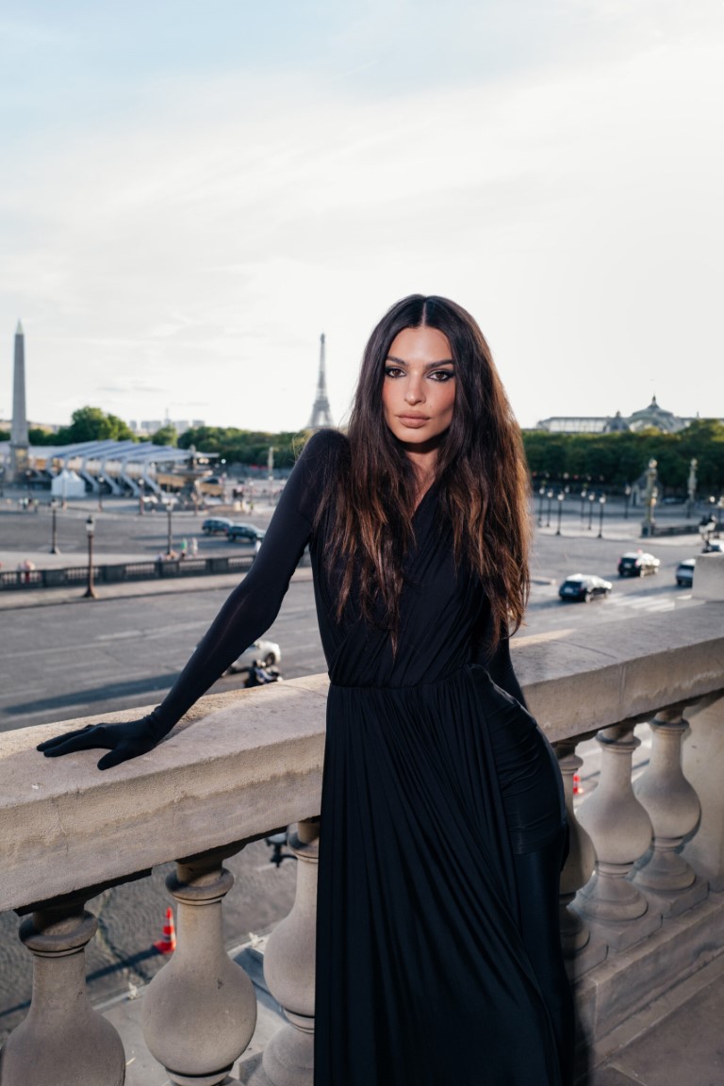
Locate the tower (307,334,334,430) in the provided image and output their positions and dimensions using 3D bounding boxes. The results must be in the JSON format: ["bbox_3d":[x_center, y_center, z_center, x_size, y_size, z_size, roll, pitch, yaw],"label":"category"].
[{"bbox_3d":[-106.457,-420.636,2244.174,125.000,330.000,125.000,-1,7,-25],"label":"tower"}]

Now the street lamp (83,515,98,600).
[{"bbox_3d":[-16.352,0.784,50.713,0.700,4.900,0.700,-4,9,-43],"label":"street lamp"}]

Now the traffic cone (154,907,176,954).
[{"bbox_3d":[-3.608,7.162,15.776,0.410,0.750,0.410,-4,9,-44],"label":"traffic cone"}]

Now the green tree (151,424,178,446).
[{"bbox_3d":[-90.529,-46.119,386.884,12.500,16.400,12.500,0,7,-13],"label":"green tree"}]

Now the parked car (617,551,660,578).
[{"bbox_3d":[21.769,1.714,66.380,1.800,1.620,4.400,7,8,39],"label":"parked car"}]

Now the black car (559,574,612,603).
[{"bbox_3d":[14.962,2.947,56.301,1.850,1.520,4.600,7,8,37],"label":"black car"}]

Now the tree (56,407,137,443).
[{"bbox_3d":[-109.206,-45.441,346.212,29.000,20.951,26.000,2,7,0],"label":"tree"}]

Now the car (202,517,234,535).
[{"bbox_3d":[-13.760,-1.502,84.647,4.300,1.600,1.800,5,7,24],"label":"car"}]

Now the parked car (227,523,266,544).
[{"bbox_3d":[-10.457,-0.803,79.606,4.400,1.570,1.800,5,7,29],"label":"parked car"}]

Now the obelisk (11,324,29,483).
[{"bbox_3d":[-68.475,-28.201,169.000,3.600,33.300,3.600,-4,9,-43],"label":"obelisk"}]

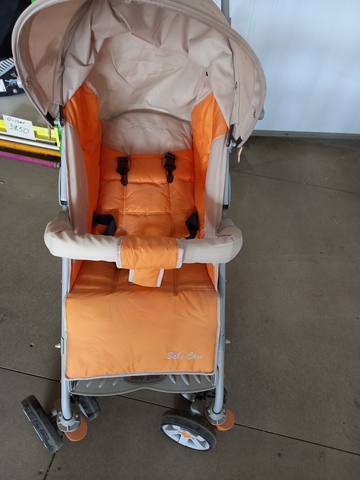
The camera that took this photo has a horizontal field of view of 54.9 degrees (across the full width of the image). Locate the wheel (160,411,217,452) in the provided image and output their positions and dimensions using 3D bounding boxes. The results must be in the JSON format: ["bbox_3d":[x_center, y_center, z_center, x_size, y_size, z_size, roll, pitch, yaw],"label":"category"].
[{"bbox_3d":[0.024,0.552,1.000,0.167,0.167,0.039,18,45,12],"label":"wheel"}]

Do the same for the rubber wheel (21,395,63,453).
[{"bbox_3d":[-0.392,0.520,0.983,0.042,0.167,0.167,-31,55,-32],"label":"rubber wheel"}]

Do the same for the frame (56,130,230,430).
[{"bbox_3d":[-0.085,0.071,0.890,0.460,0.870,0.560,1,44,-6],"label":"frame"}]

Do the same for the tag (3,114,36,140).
[{"bbox_3d":[-0.915,-0.641,1.980,0.186,0.110,0.004,16,45,9],"label":"tag"}]

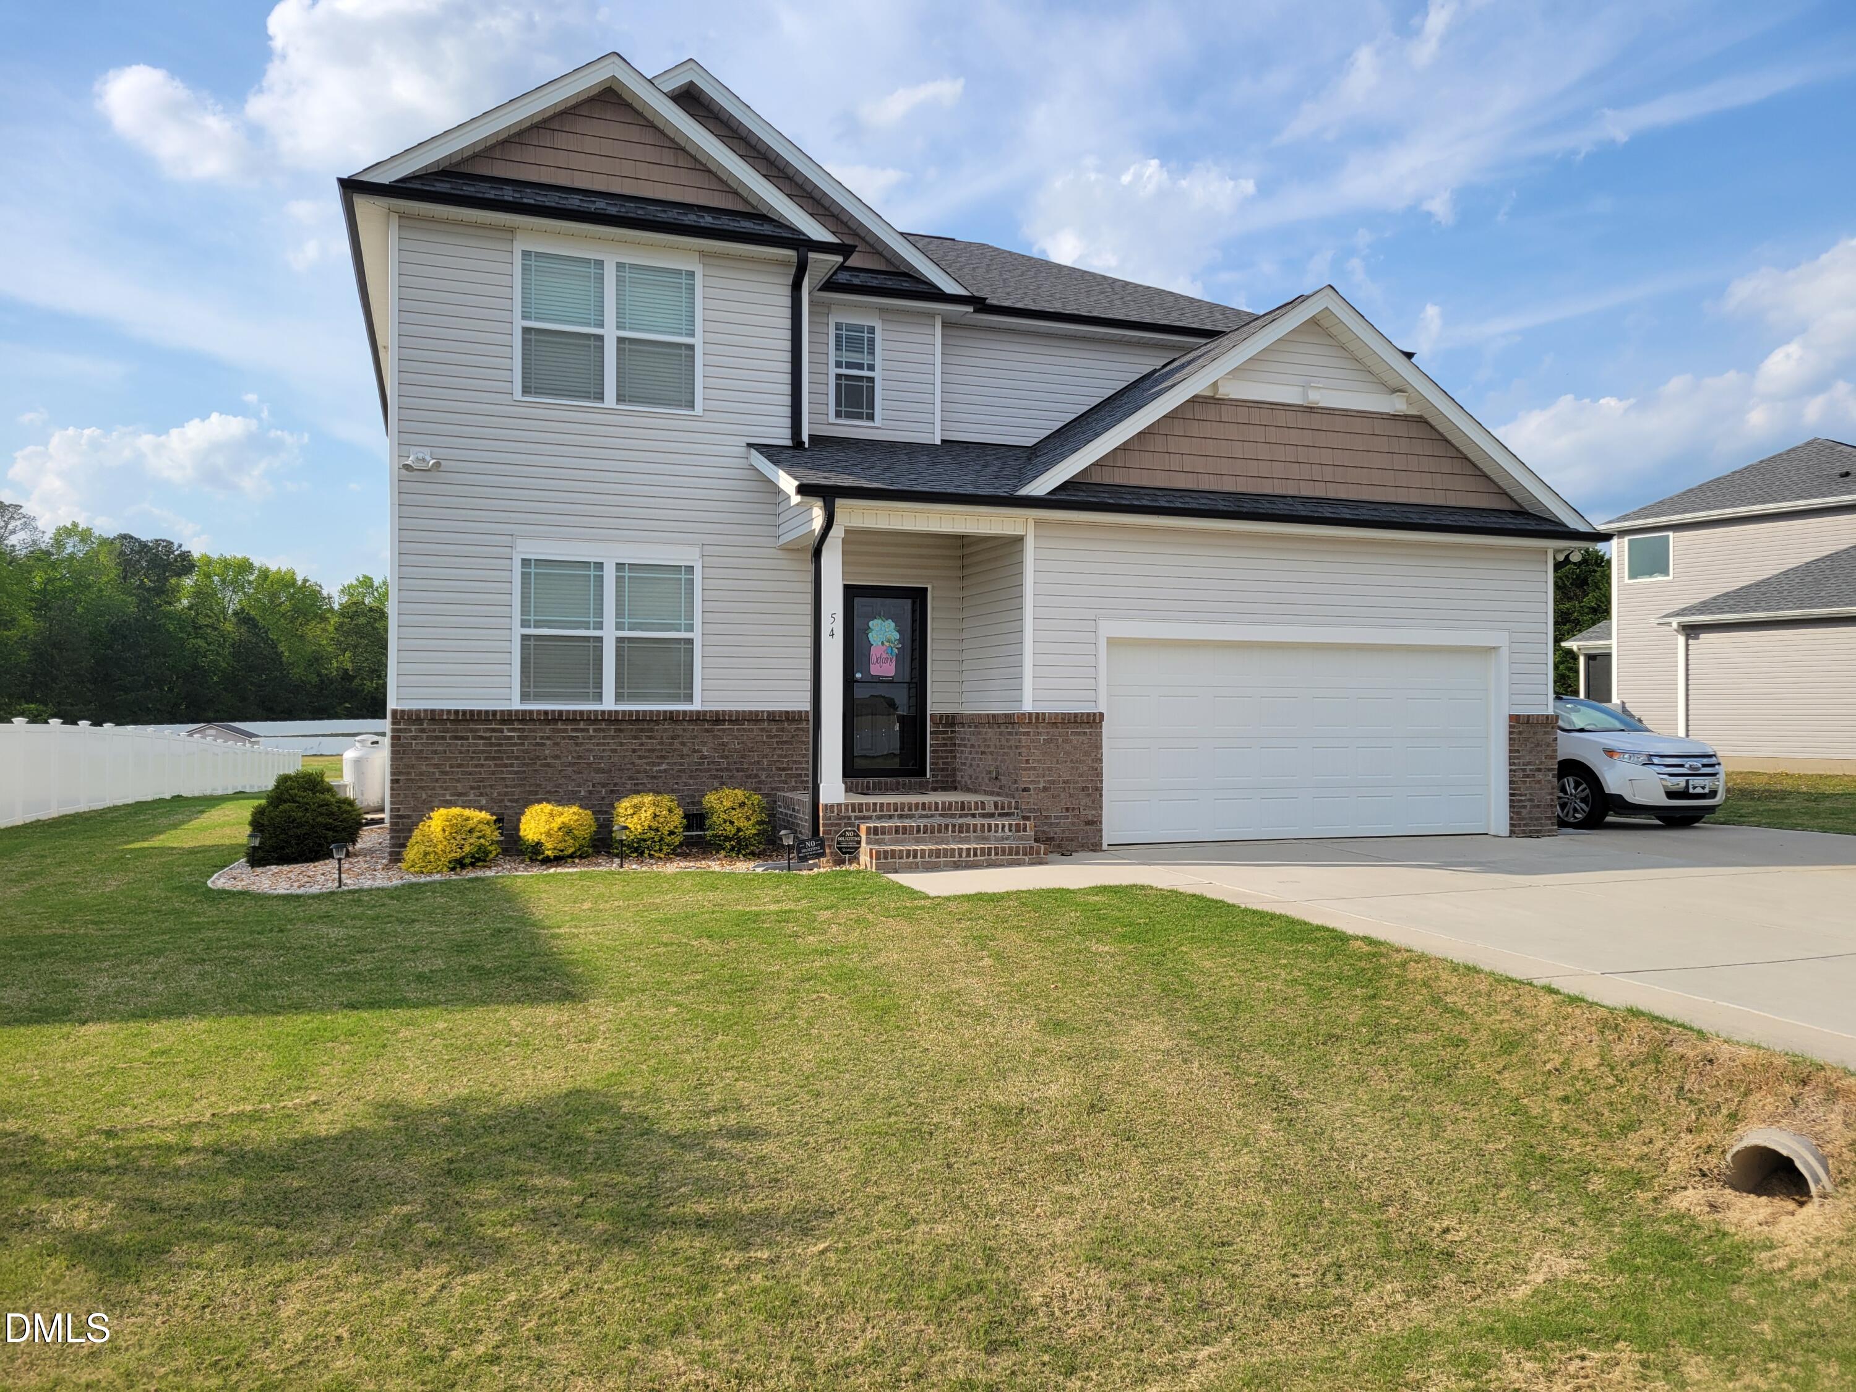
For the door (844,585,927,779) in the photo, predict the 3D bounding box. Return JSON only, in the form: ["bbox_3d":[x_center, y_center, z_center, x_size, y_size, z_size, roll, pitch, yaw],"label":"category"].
[{"bbox_3d":[-0.446,-0.147,14.933,0.950,2.055,0.080,1,-1,-19],"label":"door"}]

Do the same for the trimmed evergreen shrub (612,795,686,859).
[{"bbox_3d":[-2.689,1.247,13.397,0.656,0.635,0.623,0,-1,-19],"label":"trimmed evergreen shrub"}]

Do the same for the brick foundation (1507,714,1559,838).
[{"bbox_3d":[6.689,0.908,15.844,0.690,1.370,0.550,0,-1,-19],"label":"brick foundation"}]

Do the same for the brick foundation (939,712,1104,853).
[{"bbox_3d":[0.941,0.857,14.440,1.110,1.365,1.760,1,-1,-19],"label":"brick foundation"}]

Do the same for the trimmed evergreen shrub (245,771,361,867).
[{"bbox_3d":[-6.031,1.180,13.500,1.100,0.940,1.100,1,-1,-19],"label":"trimmed evergreen shrub"}]

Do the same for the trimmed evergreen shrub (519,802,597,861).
[{"bbox_3d":[-3.486,1.276,13.119,0.698,0.567,0.663,0,-1,-19],"label":"trimmed evergreen shrub"}]

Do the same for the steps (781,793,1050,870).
[{"bbox_3d":[-0.203,1.297,13.658,1.980,0.580,2.540,0,-1,-19],"label":"steps"}]

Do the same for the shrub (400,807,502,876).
[{"bbox_3d":[-4.302,1.308,12.570,0.837,0.608,0.795,0,-1,-19],"label":"shrub"}]

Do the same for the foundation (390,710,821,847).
[{"bbox_3d":[-3.181,0.859,13.887,4.060,1.440,0.220,1,-1,-19],"label":"foundation"}]

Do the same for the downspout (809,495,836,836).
[{"bbox_3d":[-0.970,-0.241,12.761,0.155,3.160,0.420,1,-1,-19],"label":"downspout"}]

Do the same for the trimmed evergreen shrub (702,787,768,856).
[{"bbox_3d":[-1.899,1.230,13.672,0.635,0.676,0.603,0,-1,-19],"label":"trimmed evergreen shrub"}]

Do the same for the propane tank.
[{"bbox_3d":[-8.965,1.269,22.300,0.750,1.290,0.750,1,-1,-19],"label":"propane tank"}]

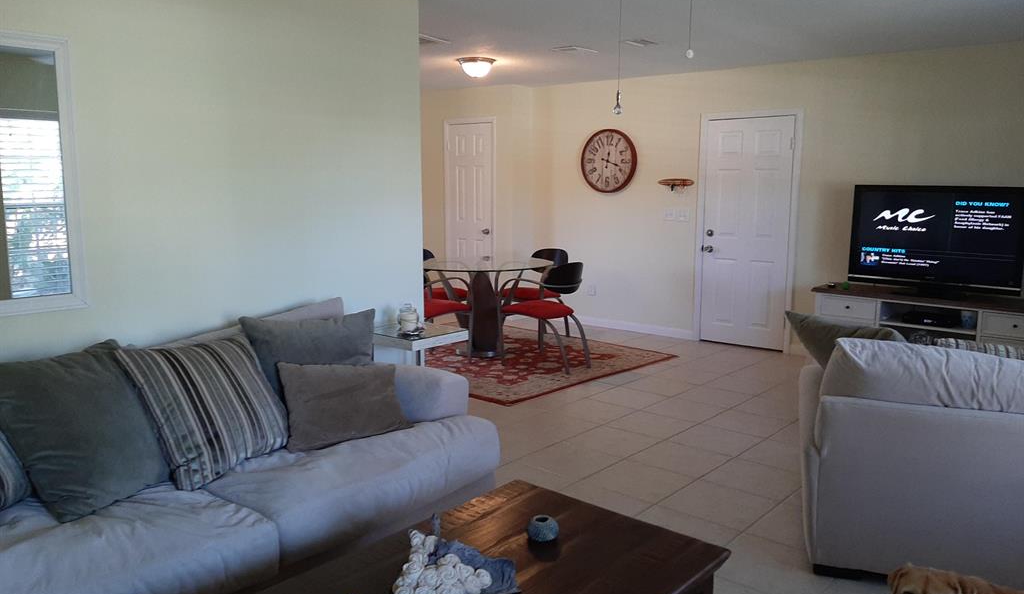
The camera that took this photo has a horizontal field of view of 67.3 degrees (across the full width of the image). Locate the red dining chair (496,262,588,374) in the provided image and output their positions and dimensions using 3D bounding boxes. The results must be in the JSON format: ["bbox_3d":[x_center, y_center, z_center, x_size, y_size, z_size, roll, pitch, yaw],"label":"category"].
[{"bbox_3d":[0.313,0.137,6.113,0.640,0.830,0.530,8,11,40],"label":"red dining chair"}]

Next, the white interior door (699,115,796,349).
[{"bbox_3d":[2.083,-0.566,6.836,0.800,2.020,0.050,8,11,40],"label":"white interior door"}]

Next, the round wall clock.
[{"bbox_3d":[0.967,-1.344,7.647,0.625,0.625,0.055,8,11,40],"label":"round wall clock"}]

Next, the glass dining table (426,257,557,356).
[{"bbox_3d":[-0.269,0.096,6.556,1.210,0.770,1.210,0,9,0],"label":"glass dining table"}]

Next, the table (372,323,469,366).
[{"bbox_3d":[-0.523,0.503,4.312,0.410,0.630,0.430,8,11,40],"label":"table"}]

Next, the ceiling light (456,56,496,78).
[{"bbox_3d":[-0.277,-1.857,6.202,0.330,0.150,0.330,0,9,0],"label":"ceiling light"}]

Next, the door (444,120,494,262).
[{"bbox_3d":[-0.444,-0.859,8.503,0.670,2.050,0.050,8,11,40],"label":"door"}]

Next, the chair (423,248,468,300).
[{"bbox_3d":[-0.733,-0.008,6.987,0.640,0.840,0.530,8,11,40],"label":"chair"}]

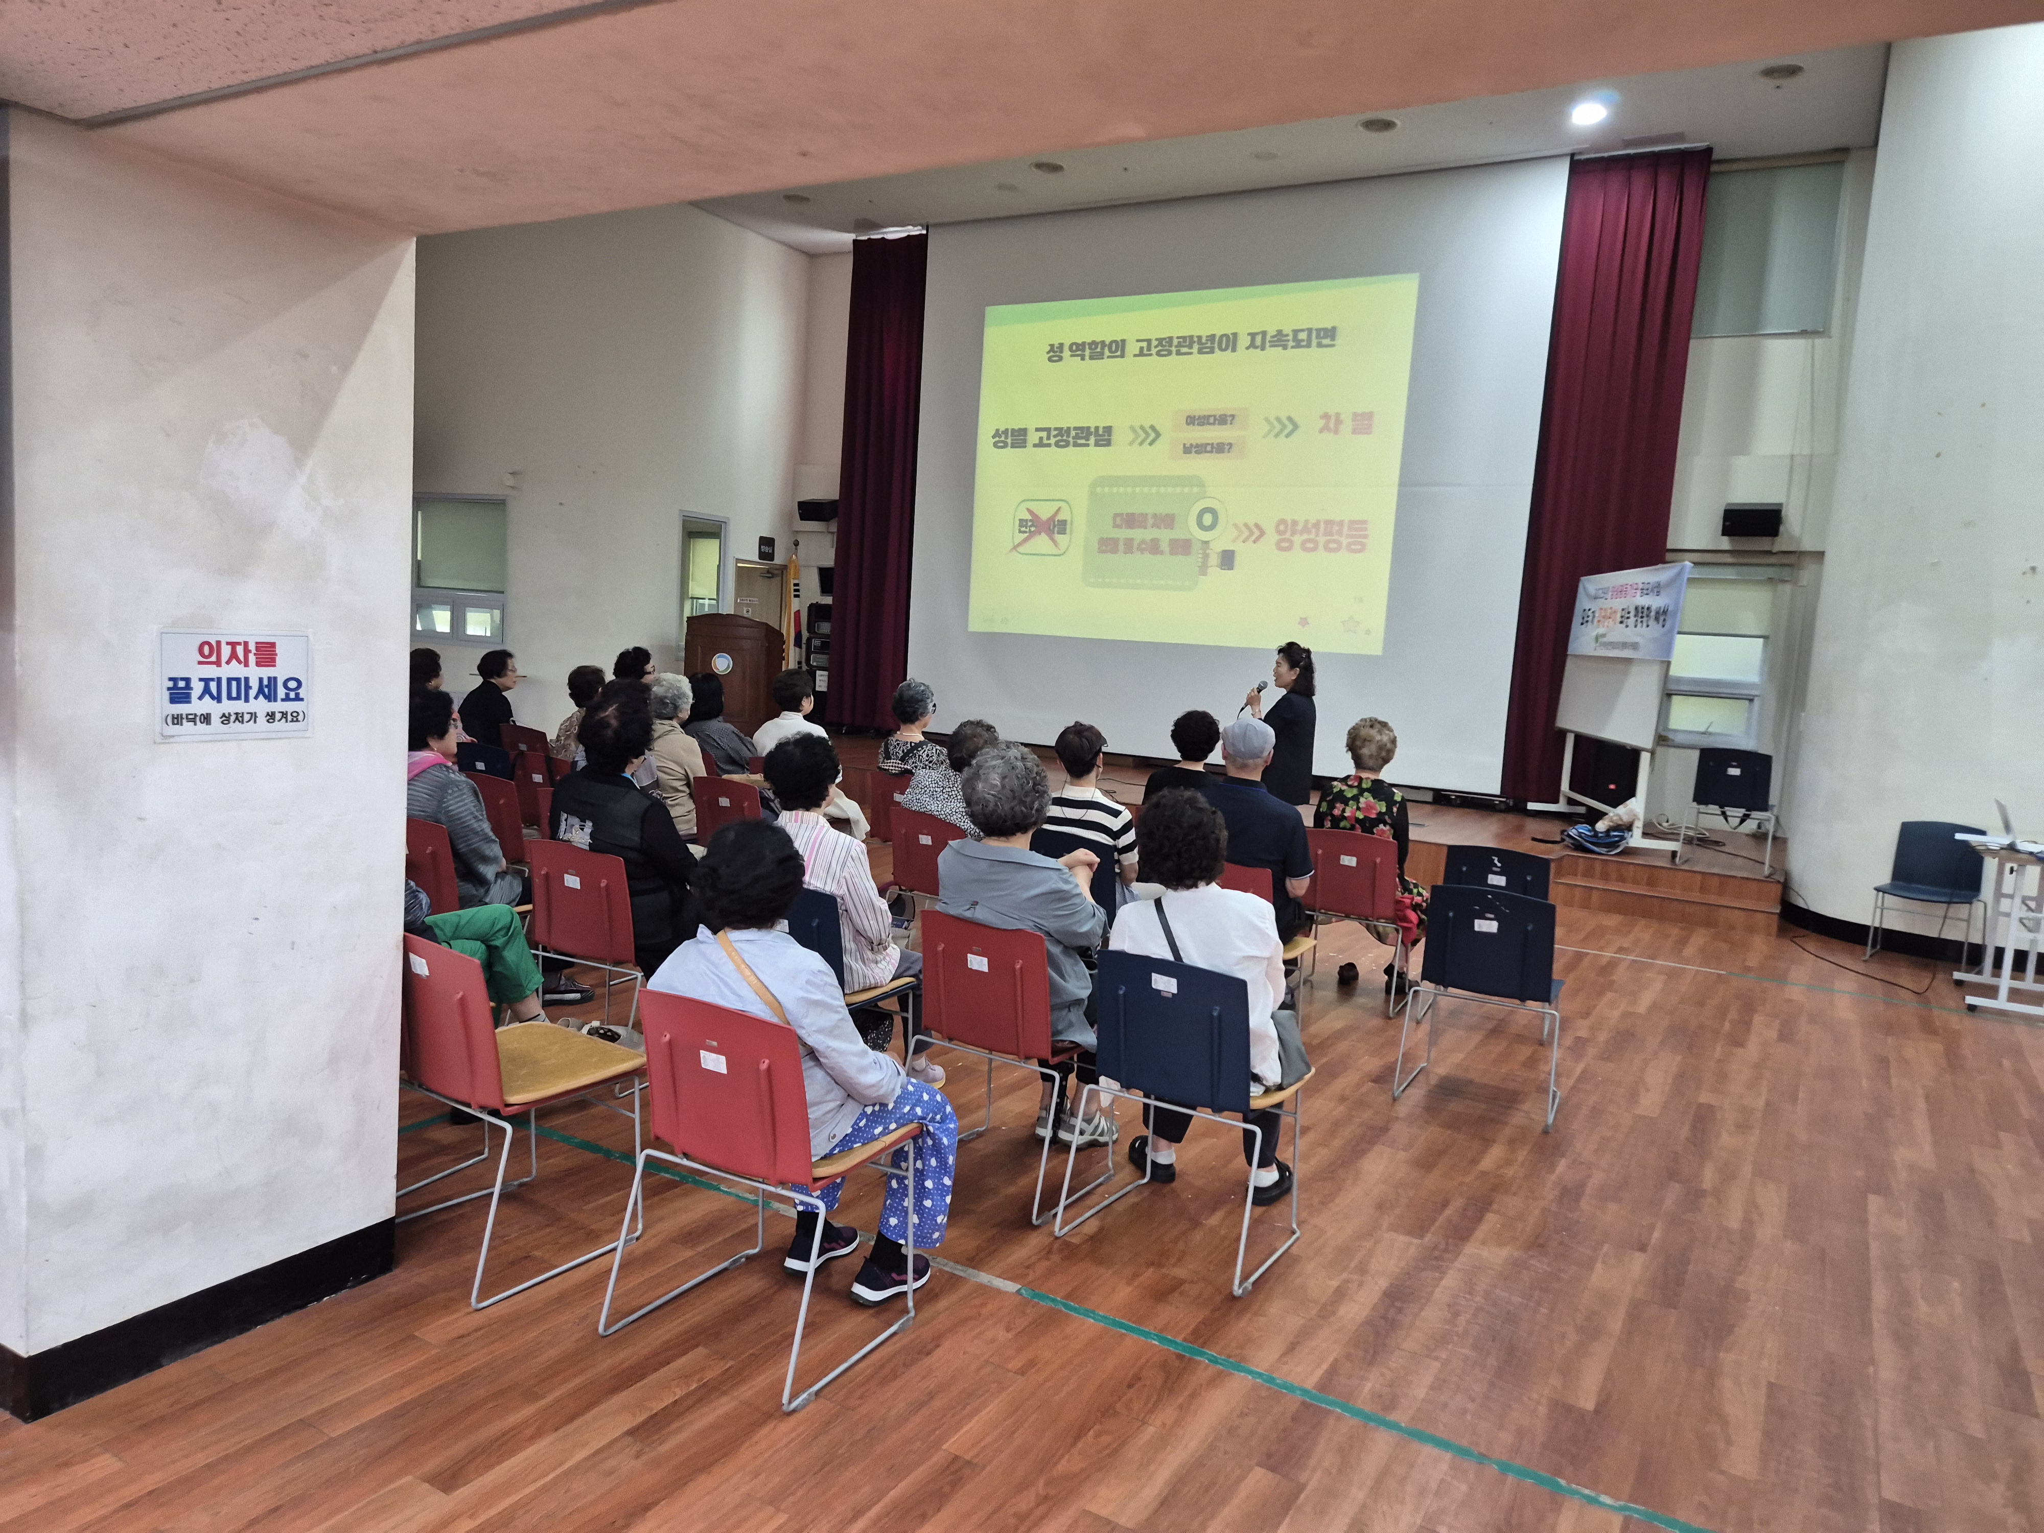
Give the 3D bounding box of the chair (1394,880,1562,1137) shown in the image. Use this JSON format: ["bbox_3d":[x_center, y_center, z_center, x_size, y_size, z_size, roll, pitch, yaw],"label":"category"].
[{"bbox_3d":[1.702,0.807,4.908,0.518,0.781,0.528,7,6,28],"label":"chair"}]

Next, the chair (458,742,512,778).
[{"bbox_3d":[-2.856,0.267,7.644,0.515,0.800,0.510,7,7,27],"label":"chair"}]

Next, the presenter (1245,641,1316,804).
[{"bbox_3d":[1.378,0.146,7.341,0.400,1.645,0.460,4,6,6],"label":"presenter"}]

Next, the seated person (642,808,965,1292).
[{"bbox_3d":[-0.485,0.693,3.169,0.530,1.165,0.660,7,7,33],"label":"seated person"}]

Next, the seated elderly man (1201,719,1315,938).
[{"bbox_3d":[0.985,0.453,5.401,0.528,1.296,0.768,7,7,33],"label":"seated elderly man"}]

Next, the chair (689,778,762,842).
[{"bbox_3d":[-1.320,0.429,6.626,0.497,0.784,0.490,7,6,27],"label":"chair"}]

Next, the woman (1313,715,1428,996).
[{"bbox_3d":[1.628,0.415,6.206,0.510,1.279,0.666,6,6,25],"label":"woman"}]

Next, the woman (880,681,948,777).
[{"bbox_3d":[-0.454,0.169,7.332,0.470,1.272,0.666,7,6,27],"label":"woman"}]

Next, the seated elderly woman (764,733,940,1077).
[{"bbox_3d":[-0.596,0.492,4.440,0.470,1.210,0.672,7,6,27],"label":"seated elderly woman"}]

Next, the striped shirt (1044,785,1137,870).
[{"bbox_3d":[0.272,0.345,5.678,0.480,0.540,0.300,7,7,30],"label":"striped shirt"}]

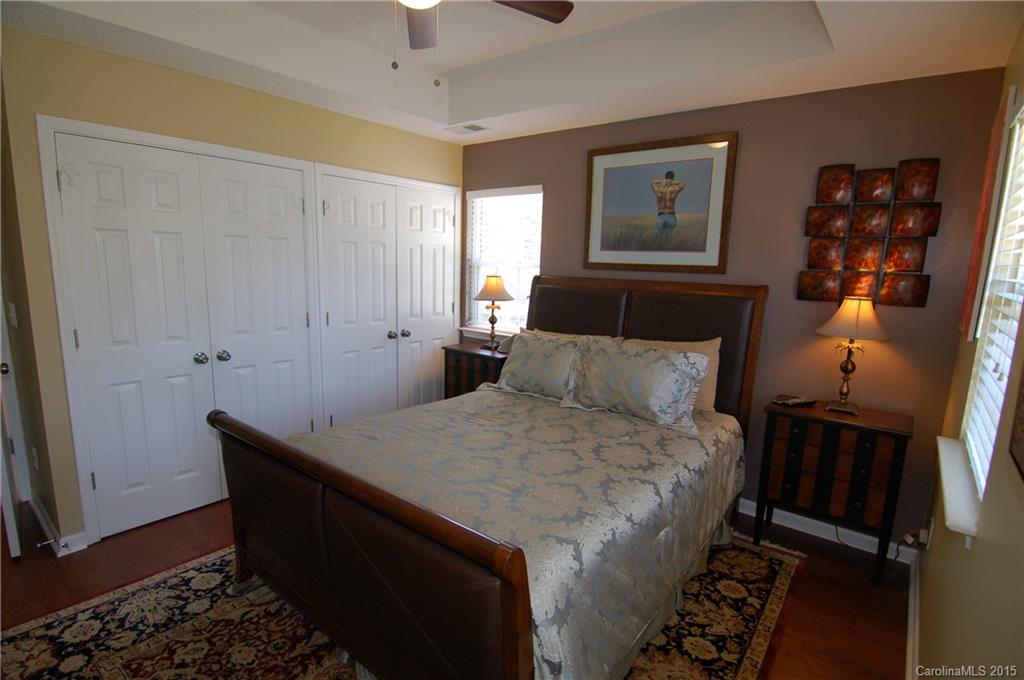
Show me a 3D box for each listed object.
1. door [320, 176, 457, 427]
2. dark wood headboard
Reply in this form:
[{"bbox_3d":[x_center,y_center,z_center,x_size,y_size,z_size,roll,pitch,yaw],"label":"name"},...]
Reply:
[{"bbox_3d":[-0.913,-0.165,3.842,0.040,2.045,1.216,9,12,39],"label":"door"},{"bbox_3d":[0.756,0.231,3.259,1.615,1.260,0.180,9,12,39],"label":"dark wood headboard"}]

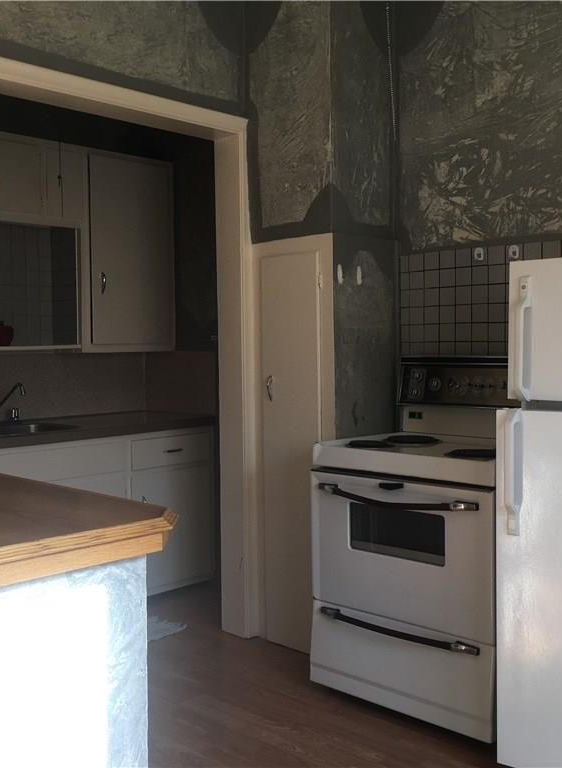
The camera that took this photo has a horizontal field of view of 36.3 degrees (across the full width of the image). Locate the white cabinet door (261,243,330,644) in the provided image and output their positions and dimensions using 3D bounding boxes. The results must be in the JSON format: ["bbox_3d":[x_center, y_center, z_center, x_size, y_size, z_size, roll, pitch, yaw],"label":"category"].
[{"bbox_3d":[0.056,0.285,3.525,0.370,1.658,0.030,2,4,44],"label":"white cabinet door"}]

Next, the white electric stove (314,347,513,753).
[{"bbox_3d":[0.596,0.518,3.129,0.768,1.213,0.662,2,4,44],"label":"white electric stove"}]

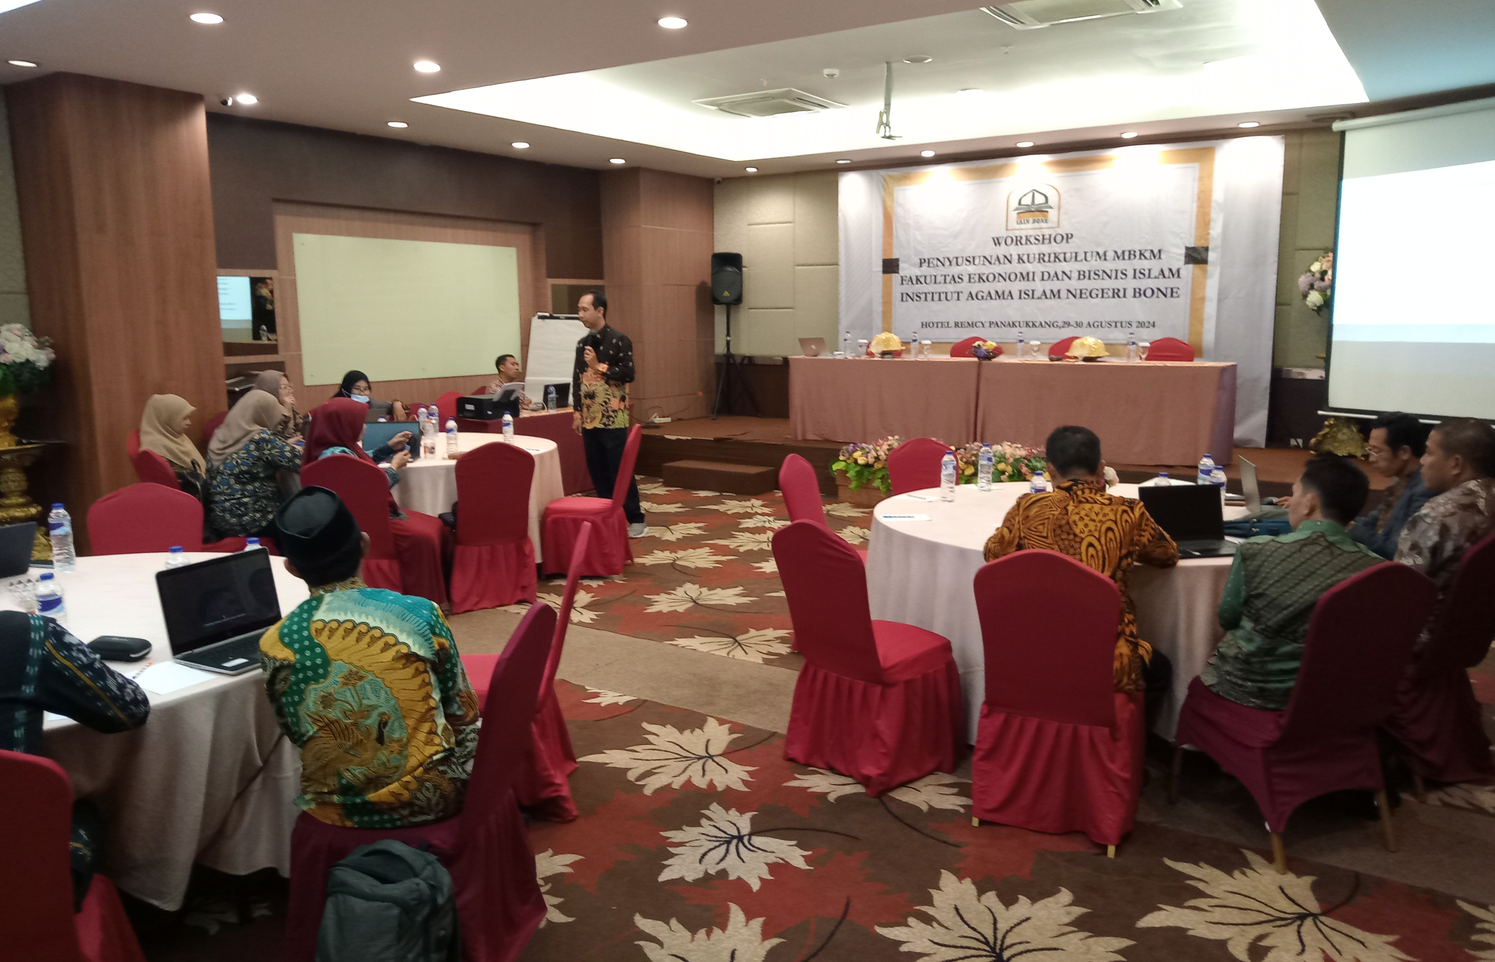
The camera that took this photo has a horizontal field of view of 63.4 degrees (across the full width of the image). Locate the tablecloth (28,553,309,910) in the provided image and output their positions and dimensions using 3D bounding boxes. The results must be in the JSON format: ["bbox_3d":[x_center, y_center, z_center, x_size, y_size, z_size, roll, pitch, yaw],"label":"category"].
[{"bbox_3d":[-1.981,0.766,3.342,1.901,0.746,1.901,-1,8,0],"label":"tablecloth"}]

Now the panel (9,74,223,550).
[{"bbox_3d":[-3.946,-0.955,7.686,0.620,2.950,0.930,4,9,30],"label":"panel"}]

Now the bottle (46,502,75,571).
[{"bbox_3d":[-2.293,0.183,4.030,0.066,0.223,0.066,5,10,34],"label":"bottle"}]

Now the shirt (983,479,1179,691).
[{"bbox_3d":[1.014,0.275,3.737,0.560,0.580,0.430,3,9,25],"label":"shirt"}]

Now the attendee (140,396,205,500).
[{"bbox_3d":[-3.188,0.043,7.133,0.700,1.180,0.500,-3,9,-13],"label":"attendee"}]

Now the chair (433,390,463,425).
[{"bbox_3d":[-2.269,-0.297,10.204,0.591,0.896,0.448,5,10,34],"label":"chair"}]

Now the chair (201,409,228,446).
[{"bbox_3d":[-3.507,-0.037,8.587,0.580,0.920,0.460,5,10,32],"label":"chair"}]

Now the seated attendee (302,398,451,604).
[{"bbox_3d":[-1.908,0.144,6.390,0.520,1.170,0.720,4,9,27],"label":"seated attendee"}]

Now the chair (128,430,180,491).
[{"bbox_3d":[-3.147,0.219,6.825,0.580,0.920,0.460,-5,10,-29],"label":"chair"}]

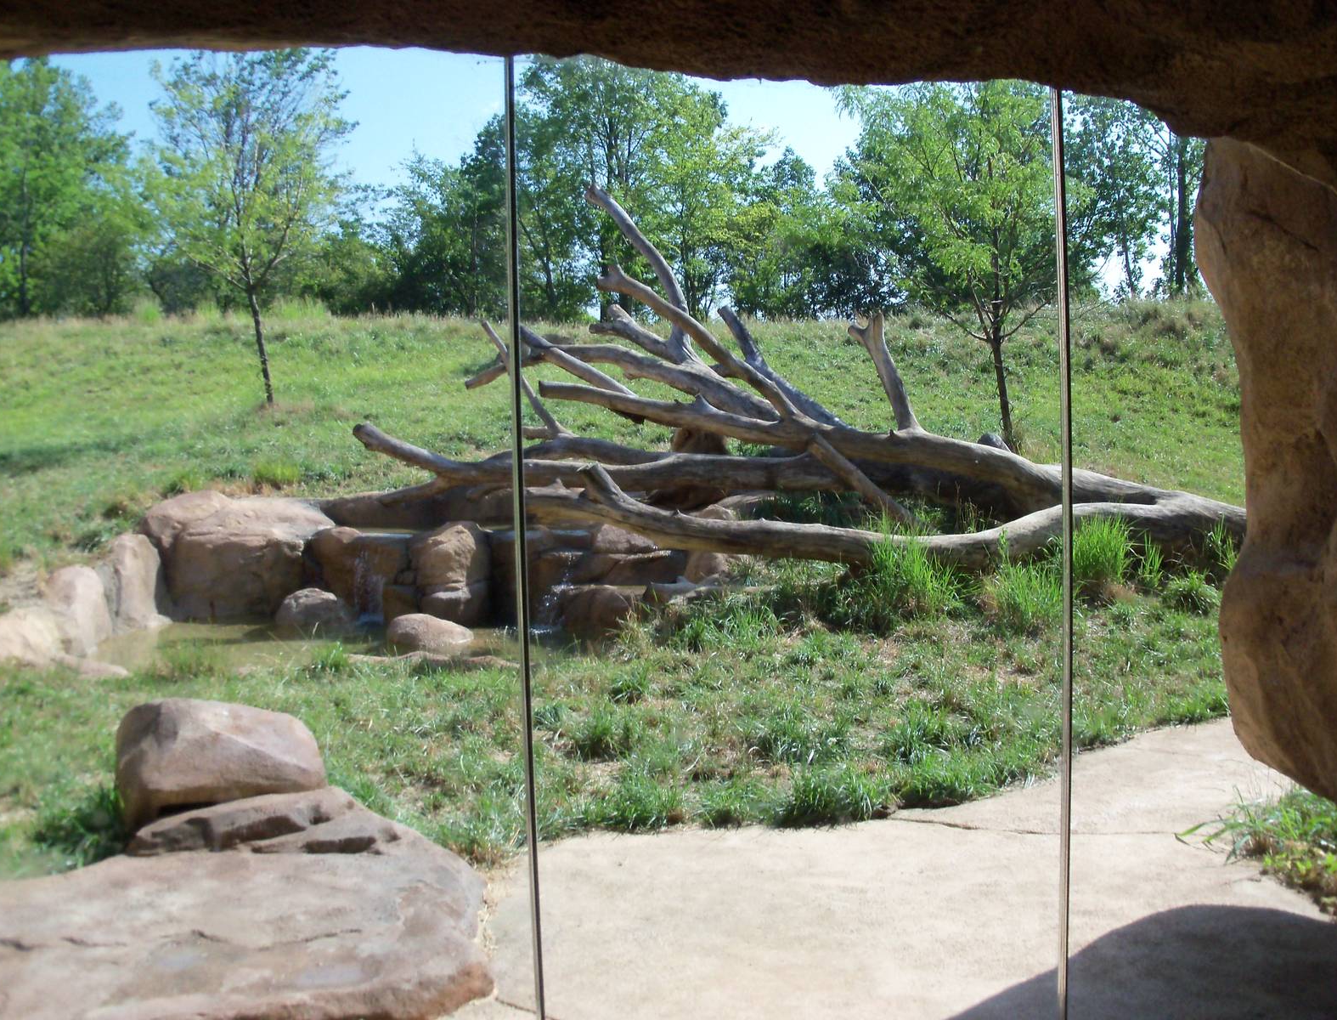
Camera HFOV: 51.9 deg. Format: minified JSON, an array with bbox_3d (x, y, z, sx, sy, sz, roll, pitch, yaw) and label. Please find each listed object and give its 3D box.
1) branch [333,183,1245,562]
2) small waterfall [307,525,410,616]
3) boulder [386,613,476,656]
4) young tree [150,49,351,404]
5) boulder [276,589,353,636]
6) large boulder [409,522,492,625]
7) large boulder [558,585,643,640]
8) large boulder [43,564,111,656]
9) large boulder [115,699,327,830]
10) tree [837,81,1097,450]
[{"bbox_3d":[1.120,-1.021,10.700,7.100,2.750,2.900,-1,5,0],"label":"branch"},{"bbox_3d":[-2.320,0.458,10.300,0.740,0.630,0.550,-1,5,0],"label":"small waterfall"},{"bbox_3d":[-1.527,0.792,8.800,0.540,0.260,0.420,-1,5,0],"label":"boulder"},{"bbox_3d":[-6.035,-4.230,19.800,3.000,5.500,2.900,-1,5,0],"label":"young tree"},{"bbox_3d":[-2.461,0.705,9.550,0.540,0.330,0.450,-1,5,0],"label":"boulder"},{"bbox_3d":[-1.572,0.457,9.950,0.560,0.700,0.520,-1,5,0],"label":"large boulder"},{"bbox_3d":[-0.451,0.686,9.200,0.550,0.360,0.450,-1,5,0],"label":"large boulder"},{"bbox_3d":[-3.870,0.657,9.000,0.450,0.560,0.500,-1,5,0],"label":"large boulder"},{"bbox_3d":[-1.612,0.908,4.950,0.730,0.420,0.500,-1,5,0],"label":"large boulder"},{"bbox_3d":[3.763,-3.362,17.300,3.200,5.200,3.100,-1,5,0],"label":"tree"}]

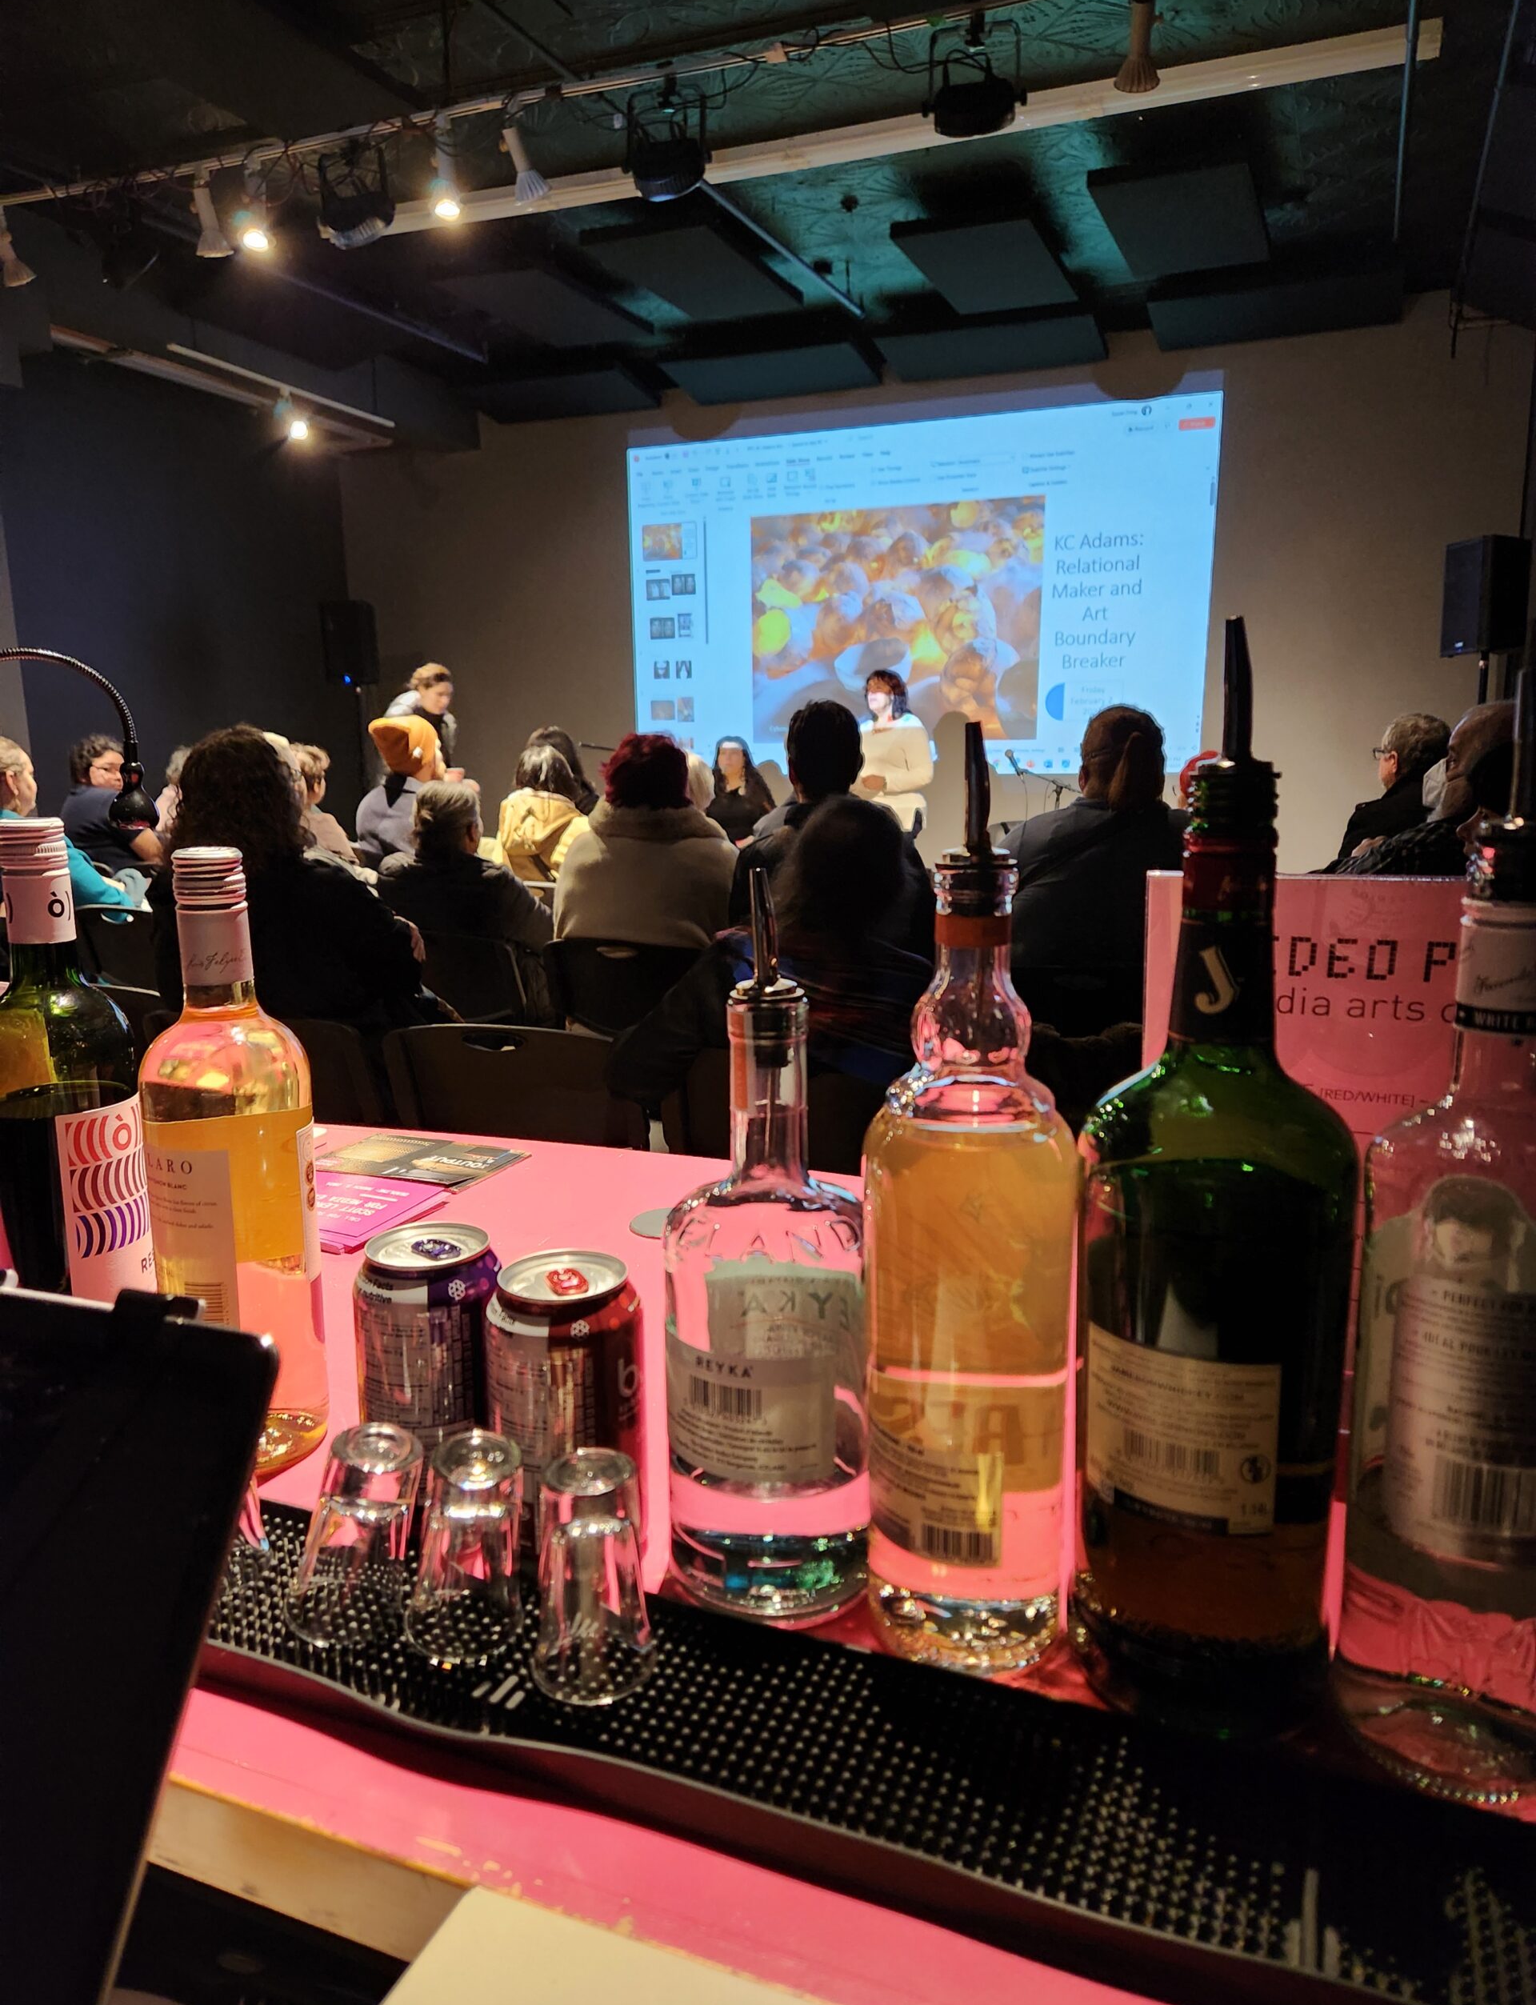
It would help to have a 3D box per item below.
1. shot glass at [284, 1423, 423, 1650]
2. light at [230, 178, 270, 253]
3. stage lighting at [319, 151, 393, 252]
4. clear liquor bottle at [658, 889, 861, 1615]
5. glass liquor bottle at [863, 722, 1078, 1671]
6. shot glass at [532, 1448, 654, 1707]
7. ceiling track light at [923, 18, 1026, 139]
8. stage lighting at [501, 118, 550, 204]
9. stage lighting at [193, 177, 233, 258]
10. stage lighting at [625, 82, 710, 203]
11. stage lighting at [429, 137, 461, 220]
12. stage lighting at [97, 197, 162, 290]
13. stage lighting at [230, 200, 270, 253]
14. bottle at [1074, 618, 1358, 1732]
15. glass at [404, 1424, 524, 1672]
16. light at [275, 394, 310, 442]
[{"bbox_3d":[-0.158,0.205,0.528,0.045,0.072,0.045,12,10,-2],"label":"shot glass"},{"bbox_3d":[-1.808,-2.745,4.745,0.125,0.235,0.155,-5,11,-21],"label":"light"},{"bbox_3d":[-1.393,-2.724,4.602,0.250,0.290,0.210,3,11,22],"label":"stage lighting"},{"bbox_3d":[-0.001,0.094,0.545,0.080,0.291,0.080,0,11,0],"label":"clear liquor bottle"},{"bbox_3d":[0.076,0.070,0.514,0.080,0.345,0.080,-1,10,0],"label":"glass liquor bottle"},{"bbox_3d":[-0.063,0.204,0.490,0.044,0.077,0.044,0,11,0],"label":"shot glass"},{"bbox_3d":[0.560,-2.512,3.706,0.270,0.280,0.210,4,12,23],"label":"ceiling track light"},{"bbox_3d":[-0.663,-2.286,3.700,0.103,0.205,0.103,3,54,16],"label":"stage lighting"},{"bbox_3d":[-1.974,-2.803,4.846,0.125,0.260,0.145,2,11,14],"label":"stage lighting"},{"bbox_3d":[-0.300,-2.588,4.087,0.260,0.290,0.210,4,12,23],"label":"stage lighting"},{"bbox_3d":[-1.014,-2.588,4.278,0.110,0.230,0.130,-3,11,-13],"label":"stage lighting"},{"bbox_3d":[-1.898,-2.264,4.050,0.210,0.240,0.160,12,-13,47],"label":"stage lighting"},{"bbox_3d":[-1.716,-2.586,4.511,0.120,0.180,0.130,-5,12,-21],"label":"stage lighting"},{"bbox_3d":[0.159,0.061,0.484,0.094,0.377,0.094,6,12,30],"label":"bottle"},{"bbox_3d":[-0.114,0.206,0.520,0.045,0.072,0.045,6,12,-1],"label":"glass"},{"bbox_3d":[-2.623,-3.234,7.525,0.180,0.240,0.130,7,13,36],"label":"light"}]

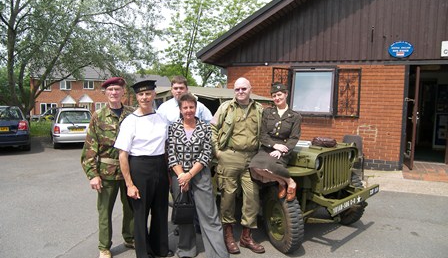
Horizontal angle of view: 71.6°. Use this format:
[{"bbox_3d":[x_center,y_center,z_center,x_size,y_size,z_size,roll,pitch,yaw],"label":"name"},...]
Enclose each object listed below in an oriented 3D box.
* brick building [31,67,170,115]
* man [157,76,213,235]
[{"bbox_3d":[-16.177,-4.700,41.552,16.800,7.100,8.000,-1,4,-30],"label":"brick building"},{"bbox_3d":[-0.466,0.309,3.809,0.620,1.870,0.360,1,4,-7],"label":"man"}]

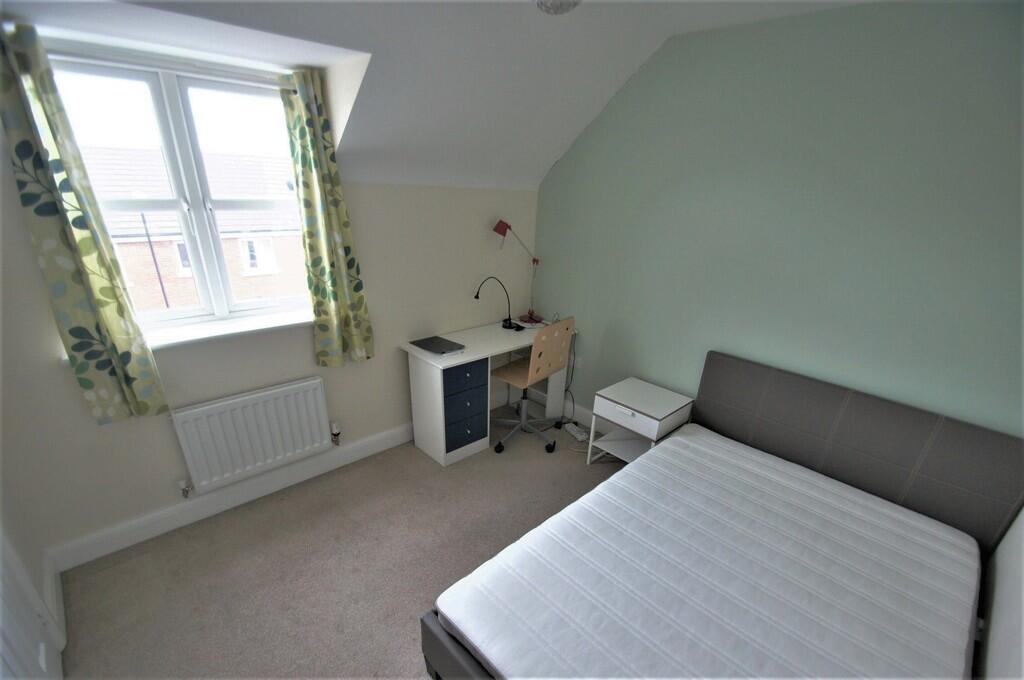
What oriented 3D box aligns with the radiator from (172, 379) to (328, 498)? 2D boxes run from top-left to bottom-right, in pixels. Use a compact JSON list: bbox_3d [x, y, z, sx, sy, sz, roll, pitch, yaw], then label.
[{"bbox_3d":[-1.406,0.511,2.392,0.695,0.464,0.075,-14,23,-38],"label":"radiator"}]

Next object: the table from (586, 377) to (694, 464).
[{"bbox_3d":[0.820,0.607,2.724,0.398,0.533,0.465,-14,23,-38],"label":"table"}]

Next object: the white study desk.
[{"bbox_3d":[-0.131,0.338,3.177,1.188,0.748,0.541,-14,23,-38],"label":"white study desk"}]

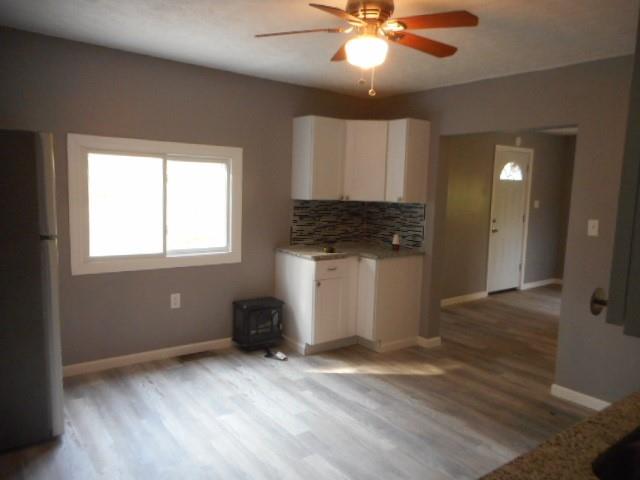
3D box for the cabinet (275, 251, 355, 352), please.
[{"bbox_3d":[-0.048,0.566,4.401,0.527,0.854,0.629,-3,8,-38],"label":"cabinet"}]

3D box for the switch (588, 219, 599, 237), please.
[{"bbox_3d":[1.927,-0.083,3.257,0.012,0.114,0.068,-3,8,-38],"label":"switch"}]

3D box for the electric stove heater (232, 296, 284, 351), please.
[{"bbox_3d":[-0.556,0.779,4.214,0.440,0.437,0.222,-3,8,-38],"label":"electric stove heater"}]

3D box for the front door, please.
[{"bbox_3d":[2.848,-0.271,6.928,0.947,2.142,0.074,-3,8,-38],"label":"front door"}]

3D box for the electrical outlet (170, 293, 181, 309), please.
[{"bbox_3d":[-1.207,0.516,3.880,0.078,0.118,0.012,-3,8,-38],"label":"electrical outlet"}]

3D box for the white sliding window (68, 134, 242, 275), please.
[{"bbox_3d":[-1.260,-0.276,3.761,1.388,1.018,0.081,-3,8,-38],"label":"white sliding window"}]

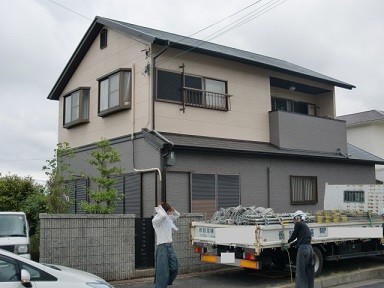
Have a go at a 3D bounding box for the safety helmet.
[{"bbox_3d":[2.050,1.355,9.500,0.270,0.165,0.215,-10,0,-35],"label":"safety helmet"}]

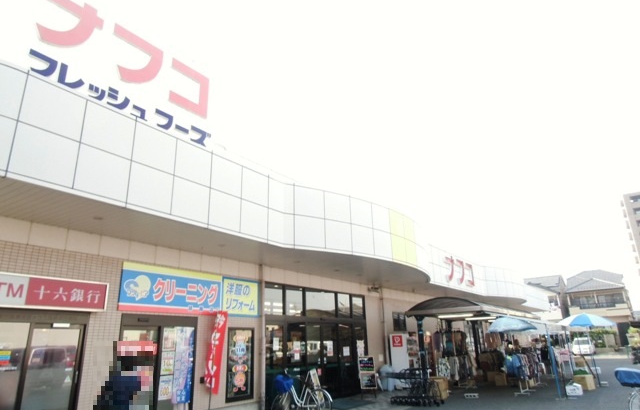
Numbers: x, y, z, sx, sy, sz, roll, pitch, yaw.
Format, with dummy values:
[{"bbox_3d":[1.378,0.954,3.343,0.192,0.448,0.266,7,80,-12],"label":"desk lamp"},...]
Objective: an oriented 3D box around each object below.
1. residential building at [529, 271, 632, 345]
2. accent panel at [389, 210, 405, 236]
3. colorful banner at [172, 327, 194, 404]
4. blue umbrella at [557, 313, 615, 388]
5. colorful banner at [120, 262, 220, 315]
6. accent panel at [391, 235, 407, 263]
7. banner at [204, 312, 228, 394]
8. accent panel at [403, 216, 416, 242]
[{"bbox_3d":[28.355,11.685,48.472,8.800,8.300,8.500,-13,-21,33],"label":"residential building"},{"bbox_3d":[2.162,0.535,12.371,0.060,0.690,0.800,-14,-22,35],"label":"accent panel"},{"bbox_3d":[-2.834,3.331,9.259,0.040,1.490,0.460,-13,-21,33],"label":"colorful banner"},{"bbox_3d":[9.914,5.239,16.169,2.000,2.520,2.000,-13,-21,33],"label":"blue umbrella"},{"bbox_3d":[-3.037,1.822,9.402,0.100,0.930,2.530,-13,-21,33],"label":"colorful banner"},{"bbox_3d":[2.178,1.190,12.162,0.060,0.690,0.800,-14,-22,35],"label":"accent panel"},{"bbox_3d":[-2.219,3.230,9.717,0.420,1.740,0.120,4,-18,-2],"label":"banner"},{"bbox_3d":[2.610,0.727,13.006,0.060,0.690,0.800,-11,-20,28],"label":"accent panel"}]

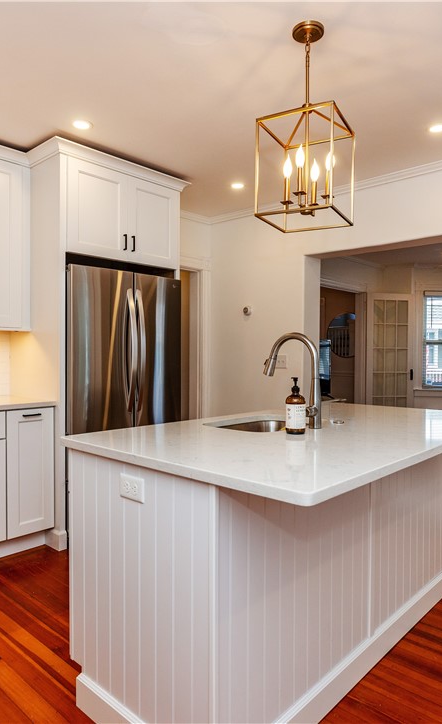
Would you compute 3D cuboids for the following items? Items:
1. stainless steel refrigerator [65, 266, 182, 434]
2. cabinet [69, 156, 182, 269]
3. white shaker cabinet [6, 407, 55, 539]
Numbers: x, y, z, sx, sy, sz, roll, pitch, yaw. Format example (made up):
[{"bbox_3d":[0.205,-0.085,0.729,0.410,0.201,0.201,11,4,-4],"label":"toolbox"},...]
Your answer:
[{"bbox_3d":[-0.855,0.283,3.565,0.800,1.780,0.902,0,0,43],"label":"stainless steel refrigerator"},{"bbox_3d":[-0.887,-1.009,3.624,0.652,0.613,0.963,0,0,43],"label":"cabinet"},{"bbox_3d":[-1.382,0.669,3.165,0.640,0.764,0.306,0,0,43],"label":"white shaker cabinet"}]

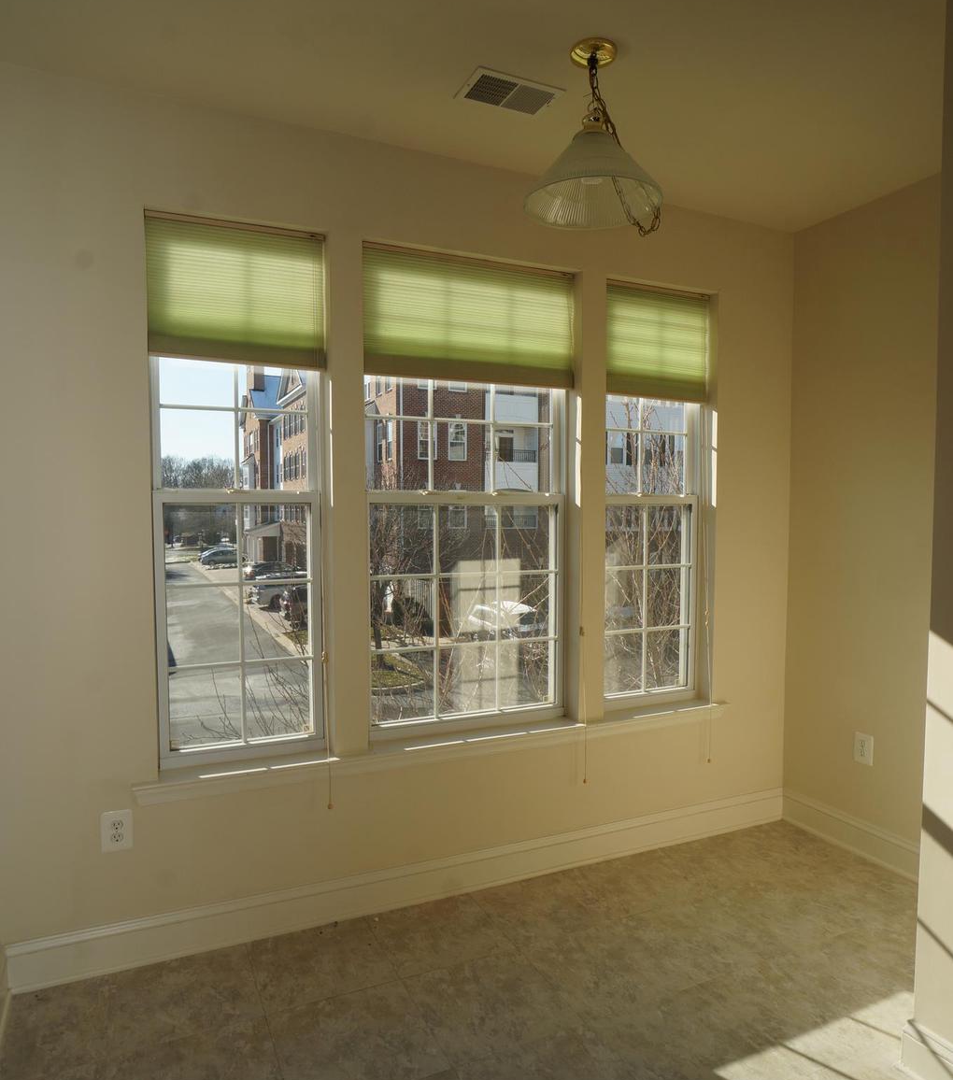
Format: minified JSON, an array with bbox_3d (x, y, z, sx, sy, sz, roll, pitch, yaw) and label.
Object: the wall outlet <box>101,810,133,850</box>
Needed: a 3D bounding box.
[{"bbox_3d":[-1.128,0.918,2.254,0.080,0.124,0.008,-1,3,-24],"label":"wall outlet"}]

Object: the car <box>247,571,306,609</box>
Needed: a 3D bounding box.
[{"bbox_3d":[-8.054,2.269,33.605,4.600,1.660,1.850,-1,3,-24],"label":"car"}]

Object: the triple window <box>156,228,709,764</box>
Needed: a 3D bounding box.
[{"bbox_3d":[-0.020,-0.147,2.784,2.268,1.793,0.120,-1,3,-24],"label":"triple window"}]

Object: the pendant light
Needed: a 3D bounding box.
[{"bbox_3d":[0.327,-1.143,2.005,0.386,0.425,0.386,0,3,0],"label":"pendant light"}]

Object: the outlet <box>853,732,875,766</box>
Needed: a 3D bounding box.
[{"bbox_3d":[1.626,0.880,3.010,0.008,0.124,0.080,-1,3,-24],"label":"outlet"}]

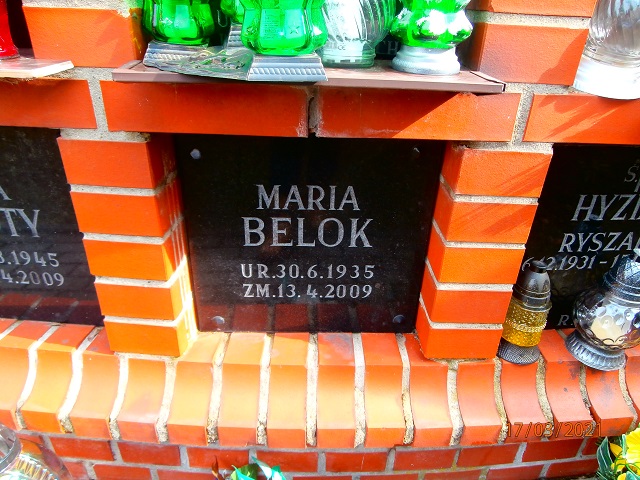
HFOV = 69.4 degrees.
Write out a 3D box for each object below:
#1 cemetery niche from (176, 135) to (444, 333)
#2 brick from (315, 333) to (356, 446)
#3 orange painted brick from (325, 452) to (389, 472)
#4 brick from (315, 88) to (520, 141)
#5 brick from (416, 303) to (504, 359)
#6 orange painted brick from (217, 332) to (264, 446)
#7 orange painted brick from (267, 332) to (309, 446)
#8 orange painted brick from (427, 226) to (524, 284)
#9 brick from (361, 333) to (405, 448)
[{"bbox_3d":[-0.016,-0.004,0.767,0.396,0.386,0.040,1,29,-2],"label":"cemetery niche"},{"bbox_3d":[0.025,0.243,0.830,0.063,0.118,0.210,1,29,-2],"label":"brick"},{"bbox_3d":[0.070,0.401,0.950,0.118,0.060,0.125,1,29,-2],"label":"orange painted brick"},{"bbox_3d":[0.124,-0.189,0.642,0.256,0.064,0.115,0,29,-3],"label":"brick"},{"bbox_3d":[0.242,0.147,0.832,0.118,0.063,0.115,1,29,-2],"label":"brick"},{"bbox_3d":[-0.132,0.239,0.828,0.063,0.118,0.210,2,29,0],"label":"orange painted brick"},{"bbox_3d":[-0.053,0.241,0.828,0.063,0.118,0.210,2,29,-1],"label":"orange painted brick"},{"bbox_3d":[0.246,0.015,0.758,0.118,0.063,0.115,1,29,-2],"label":"orange painted brick"},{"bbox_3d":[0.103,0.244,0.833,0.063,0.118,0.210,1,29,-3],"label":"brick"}]

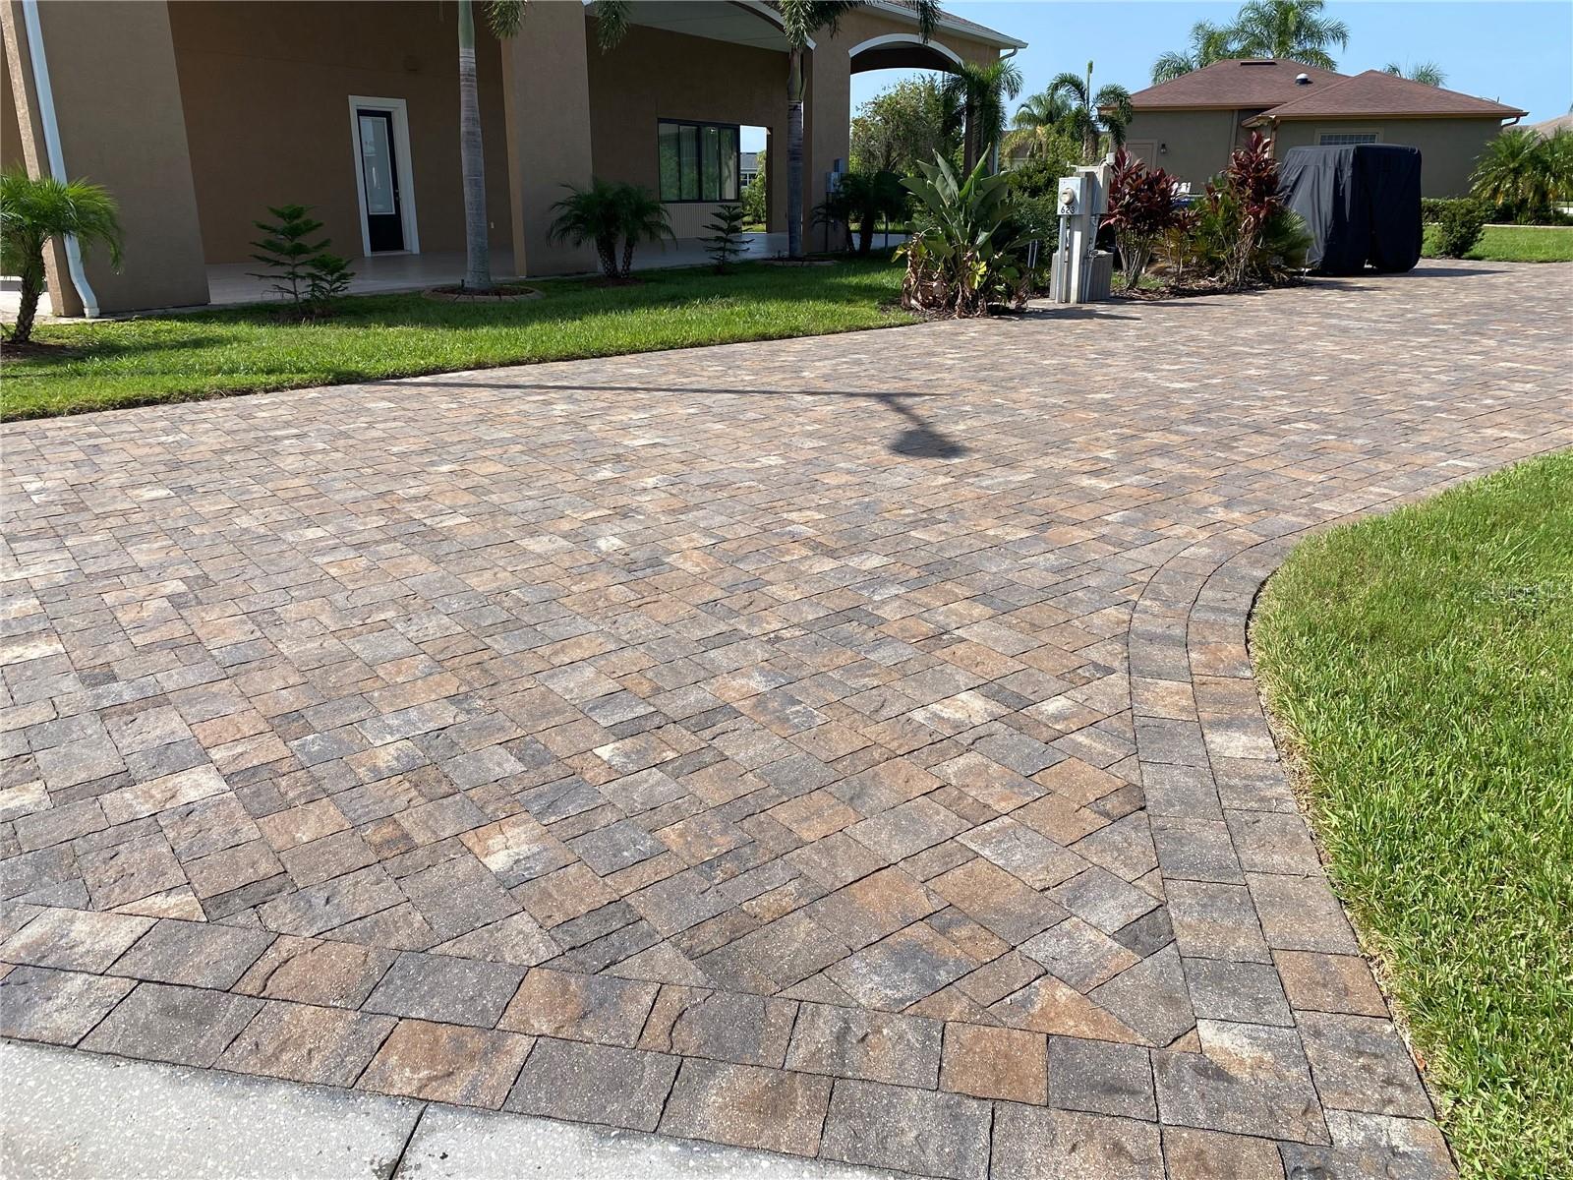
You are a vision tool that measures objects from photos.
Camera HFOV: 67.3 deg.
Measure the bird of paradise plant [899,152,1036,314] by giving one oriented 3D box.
[{"bbox_3d":[1.861,-3.683,12.207,1.377,1.512,1.377,3,19,8],"label":"bird of paradise plant"}]

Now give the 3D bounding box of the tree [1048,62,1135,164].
[{"bbox_3d":[6.319,-9.147,24.850,1.766,3.581,1.766,5,19,12],"label":"tree"}]

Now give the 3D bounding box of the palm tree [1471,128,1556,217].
[{"bbox_3d":[19.418,-11.006,31.552,1.925,2.451,1.925,11,22,28],"label":"palm tree"}]

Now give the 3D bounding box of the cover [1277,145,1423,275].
[{"bbox_3d":[8.767,-6.090,18.946,1.270,1.860,2.400,-2,19,-9],"label":"cover"}]

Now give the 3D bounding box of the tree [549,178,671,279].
[{"bbox_3d":[-2.299,-4.740,15.511,1.549,1.210,1.549,-2,19,-8],"label":"tree"}]

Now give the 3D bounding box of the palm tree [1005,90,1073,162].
[{"bbox_3d":[9.841,-17.285,46.887,2.612,4.600,2.612,4,19,10],"label":"palm tree"}]

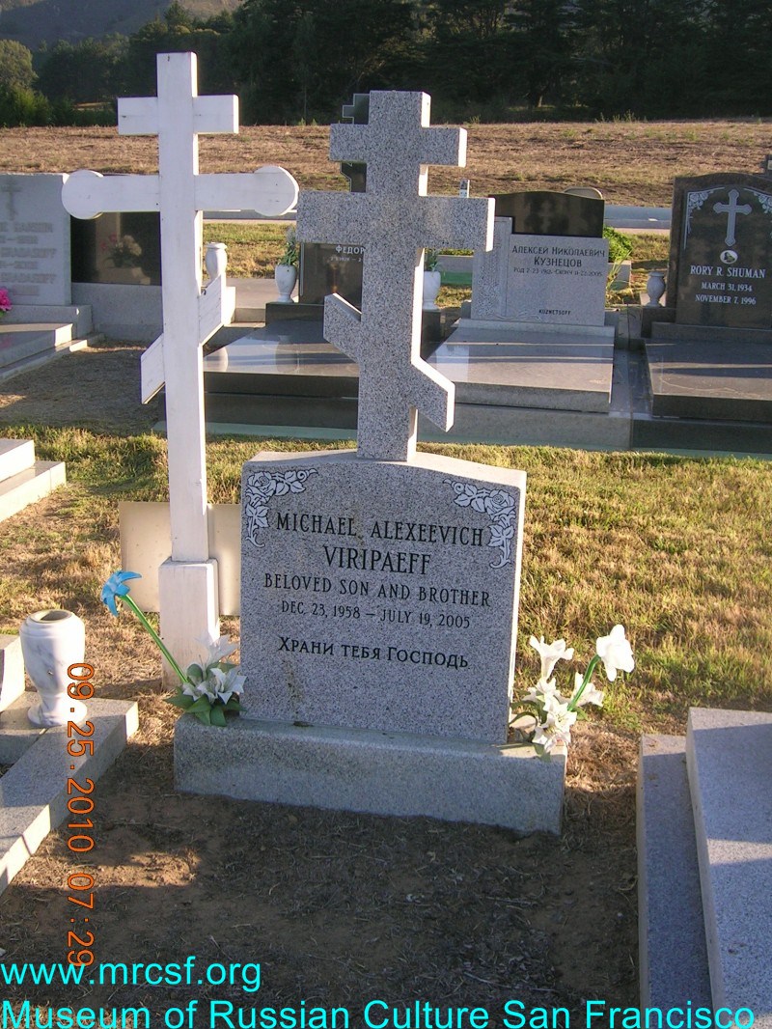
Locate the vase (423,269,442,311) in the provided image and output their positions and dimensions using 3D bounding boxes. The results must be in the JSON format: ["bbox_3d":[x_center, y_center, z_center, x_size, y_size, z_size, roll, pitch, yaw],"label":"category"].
[{"bbox_3d":[0.304,-1.518,8.866,0.148,0.280,0.148,3,14,10],"label":"vase"}]

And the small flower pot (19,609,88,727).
[{"bbox_3d":[-0.800,0.368,3.172,0.157,0.255,0.157,2,13,0],"label":"small flower pot"}]

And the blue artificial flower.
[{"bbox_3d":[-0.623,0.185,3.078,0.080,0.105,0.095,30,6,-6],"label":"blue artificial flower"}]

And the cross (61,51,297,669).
[{"bbox_3d":[-0.530,-0.355,3.482,0.618,1.660,0.140,1,9,7],"label":"cross"}]

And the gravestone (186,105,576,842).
[{"bbox_3d":[-0.002,-0.117,2.913,0.891,1.573,0.260,4,14,9],"label":"gravestone"}]

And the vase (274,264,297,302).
[{"bbox_3d":[-0.686,-1.585,8.990,0.150,0.275,0.150,0,14,0],"label":"vase"}]

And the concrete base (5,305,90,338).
[{"bbox_3d":[-2.696,-1.438,9.693,0.980,0.245,0.260,3,14,10],"label":"concrete base"}]

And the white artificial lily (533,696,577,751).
[{"bbox_3d":[0.380,0.469,2.933,0.100,0.126,0.080,0,-15,-3],"label":"white artificial lily"}]

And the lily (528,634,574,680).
[{"bbox_3d":[0.374,0.324,2.954,0.100,0.100,0.090,3,14,10],"label":"lily"}]

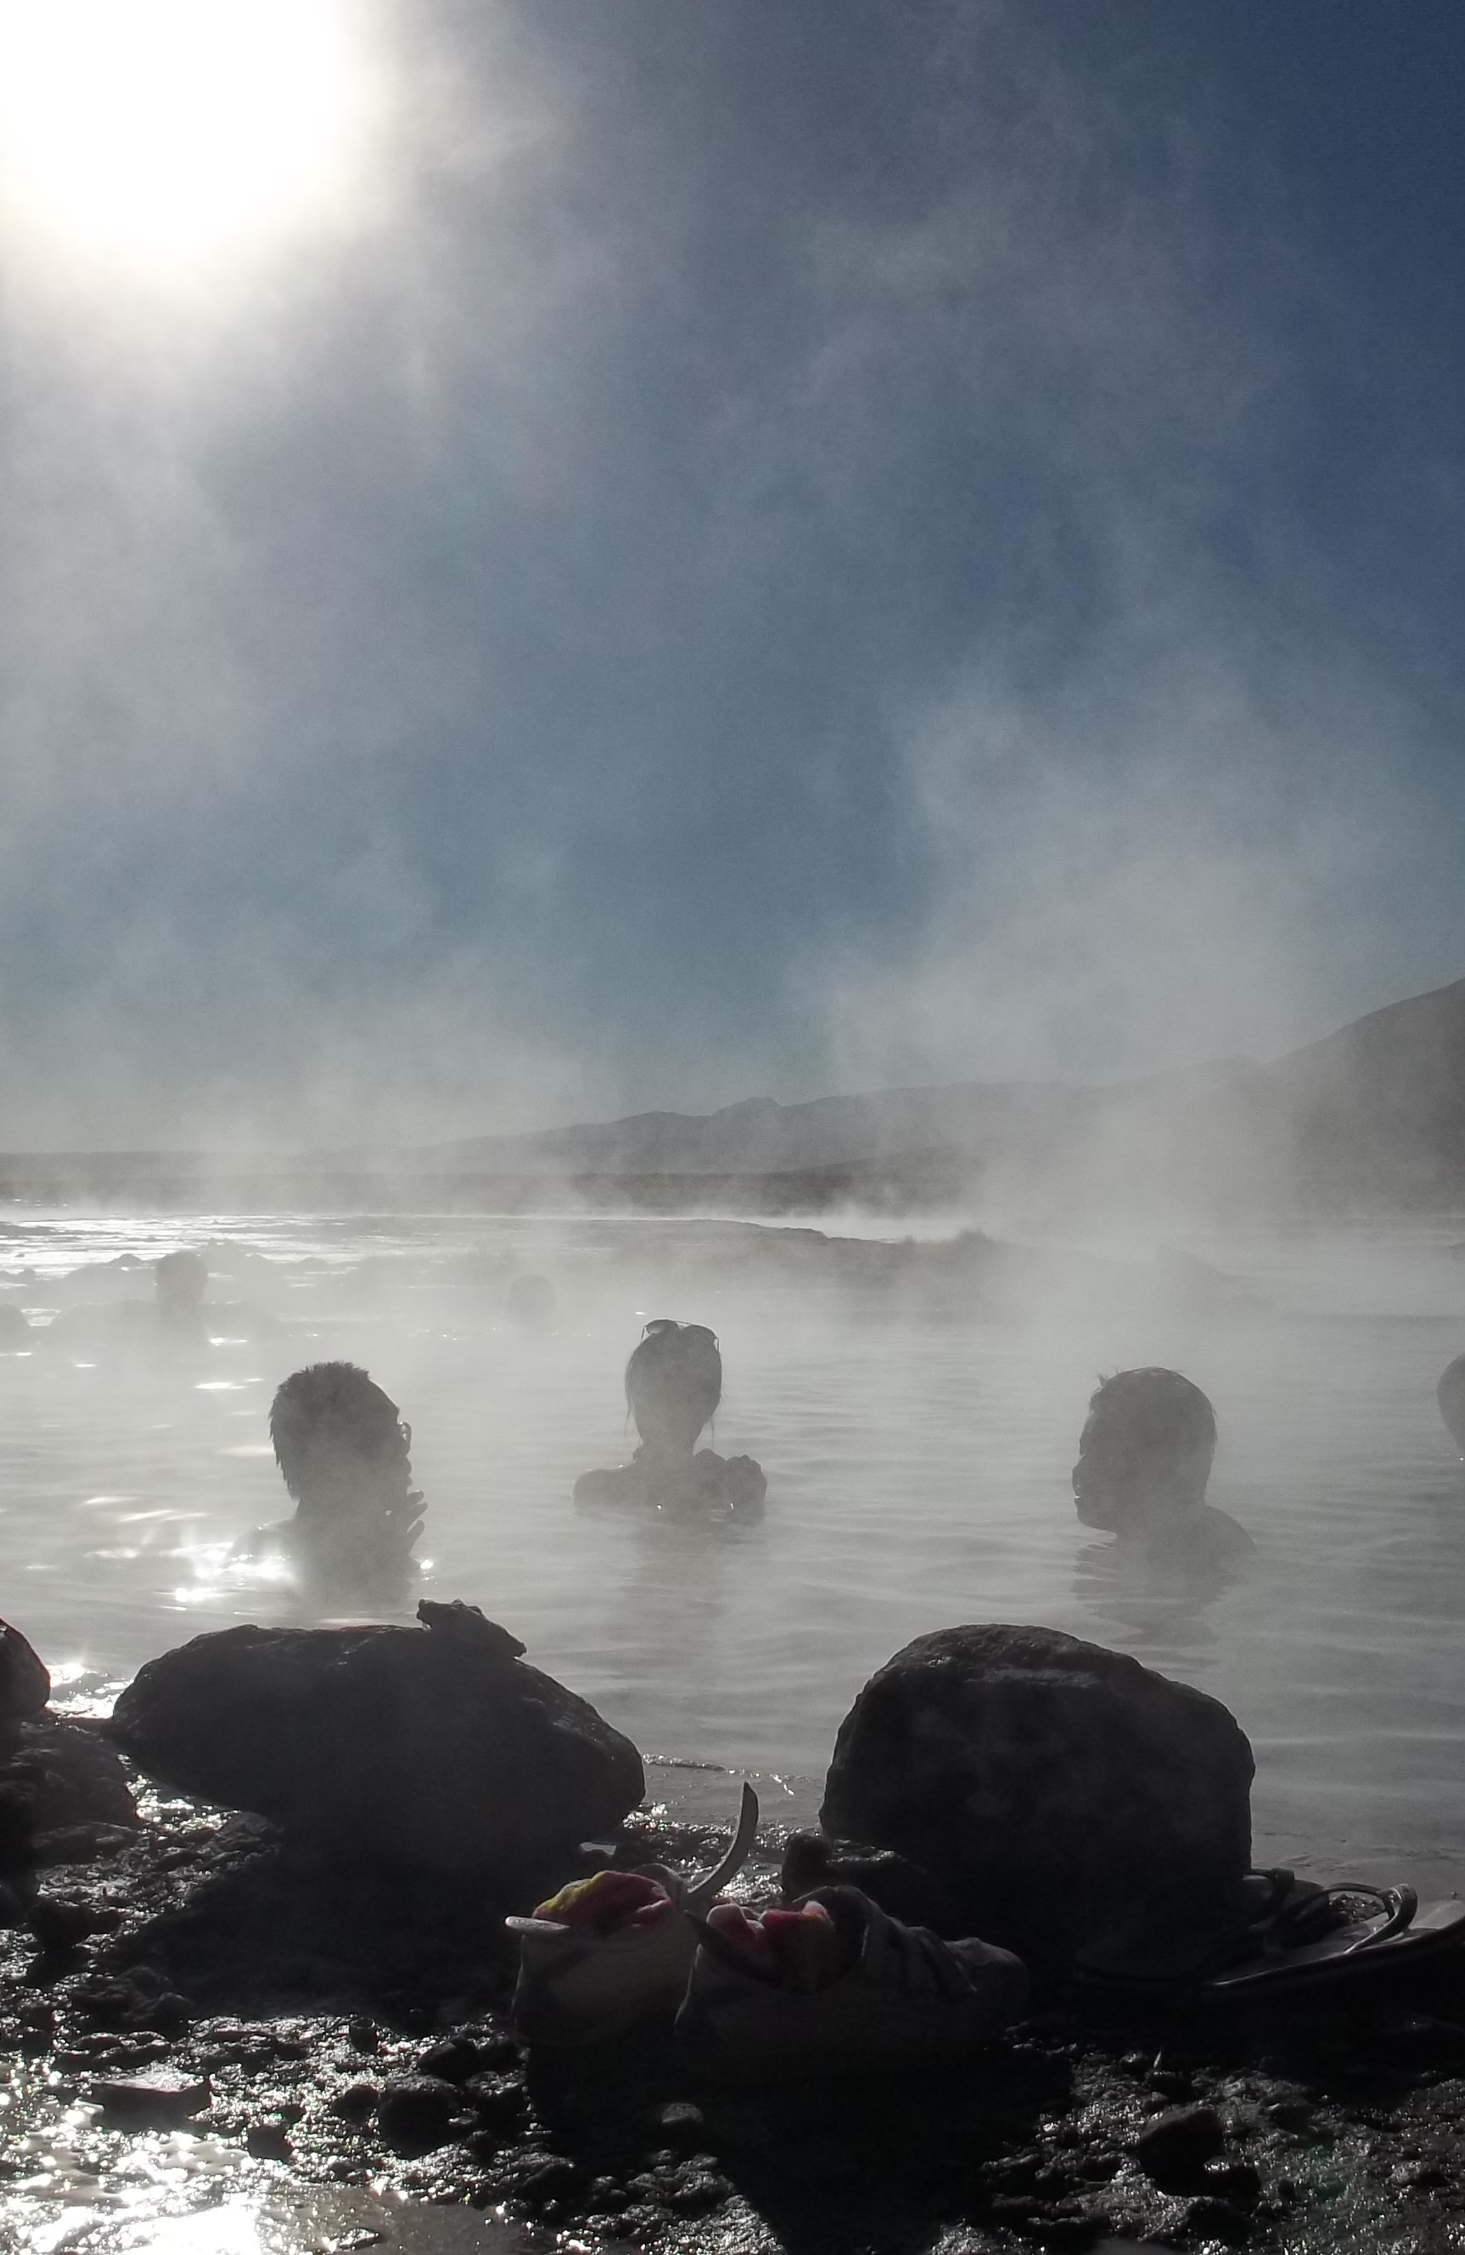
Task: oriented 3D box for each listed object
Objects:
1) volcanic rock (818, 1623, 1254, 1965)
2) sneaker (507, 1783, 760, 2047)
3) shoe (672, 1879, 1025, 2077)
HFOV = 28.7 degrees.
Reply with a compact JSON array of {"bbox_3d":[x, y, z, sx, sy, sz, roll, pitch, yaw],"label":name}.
[{"bbox_3d":[0.249,0.537,2.380,0.350,0.245,0.270,0,0,0],"label":"volcanic rock"},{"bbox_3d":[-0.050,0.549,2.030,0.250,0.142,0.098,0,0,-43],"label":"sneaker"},{"bbox_3d":[0.085,0.595,2.040,0.265,0.115,0.100,0,0,-23],"label":"shoe"}]

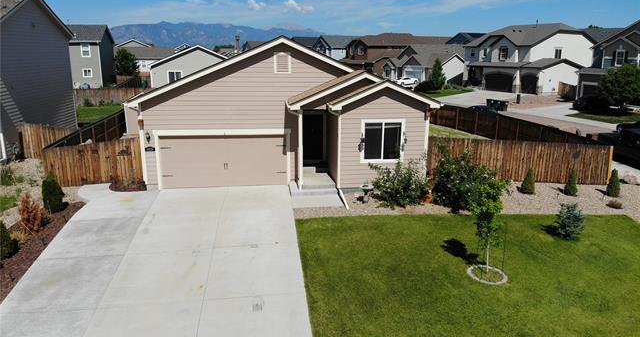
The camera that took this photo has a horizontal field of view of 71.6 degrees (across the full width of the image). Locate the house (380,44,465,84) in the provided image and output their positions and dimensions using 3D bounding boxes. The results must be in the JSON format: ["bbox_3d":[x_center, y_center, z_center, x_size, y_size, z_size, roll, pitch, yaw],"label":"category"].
[{"bbox_3d":[22.777,-20.985,88.258,12.000,6.800,14.500,-10,18,-35],"label":"house"}]

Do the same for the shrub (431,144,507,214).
[{"bbox_3d":[5.148,0.368,15.461,2.506,2.337,2.267,-1,15,-9],"label":"shrub"}]

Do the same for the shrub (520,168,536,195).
[{"bbox_3d":[8.093,0.494,17.117,0.543,1.016,0.517,-1,15,-9],"label":"shrub"}]

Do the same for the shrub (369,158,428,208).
[{"bbox_3d":[2.988,0.363,16.756,2.200,1.650,1.950,-2,14,-7],"label":"shrub"}]

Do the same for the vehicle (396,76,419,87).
[{"bbox_3d":[14.656,-14.564,73.827,4.700,1.400,1.880,-8,16,-29],"label":"vehicle"}]

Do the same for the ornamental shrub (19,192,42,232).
[{"bbox_3d":[-9.354,1.333,14.175,0.760,1.250,0.720,-10,17,-34],"label":"ornamental shrub"}]

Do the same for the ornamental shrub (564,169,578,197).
[{"bbox_3d":[10.522,0.558,18.402,0.600,1.180,0.580,9,17,30],"label":"ornamental shrub"}]

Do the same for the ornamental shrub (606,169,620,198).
[{"bbox_3d":[11.760,0.576,17.656,0.453,1.103,0.431,-1,15,-9],"label":"ornamental shrub"}]

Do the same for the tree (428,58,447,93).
[{"bbox_3d":[16.779,-13.340,62.836,2.589,4.636,2.466,-1,15,-9],"label":"tree"}]

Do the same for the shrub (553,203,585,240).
[{"bbox_3d":[8.548,1.698,15.094,1.080,1.250,1.050,9,17,30],"label":"shrub"}]

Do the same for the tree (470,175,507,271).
[{"bbox_3d":[4.385,1.547,11.702,0.984,2.667,0.937,-1,15,-9],"label":"tree"}]

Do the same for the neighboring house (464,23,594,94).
[{"bbox_3d":[28.950,-14.716,58.399,12.000,8.500,14.500,-4,15,-17],"label":"neighboring house"}]

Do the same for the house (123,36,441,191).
[{"bbox_3d":[-2.720,-3.493,22.822,12.500,6.000,14.800,-1,15,-9],"label":"house"}]

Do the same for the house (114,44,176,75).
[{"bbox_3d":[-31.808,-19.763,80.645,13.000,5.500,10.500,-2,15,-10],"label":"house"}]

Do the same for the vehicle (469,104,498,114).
[{"bbox_3d":[12.429,-4.093,33.517,1.850,1.460,4.700,-3,15,-11],"label":"vehicle"}]

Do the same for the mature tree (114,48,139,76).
[{"bbox_3d":[-29.231,-15.747,66.395,3.500,4.900,3.500,0,14,0],"label":"mature tree"}]

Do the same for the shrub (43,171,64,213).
[{"bbox_3d":[-9.143,0.797,15.153,0.685,1.427,0.653,-1,15,-9],"label":"shrub"}]

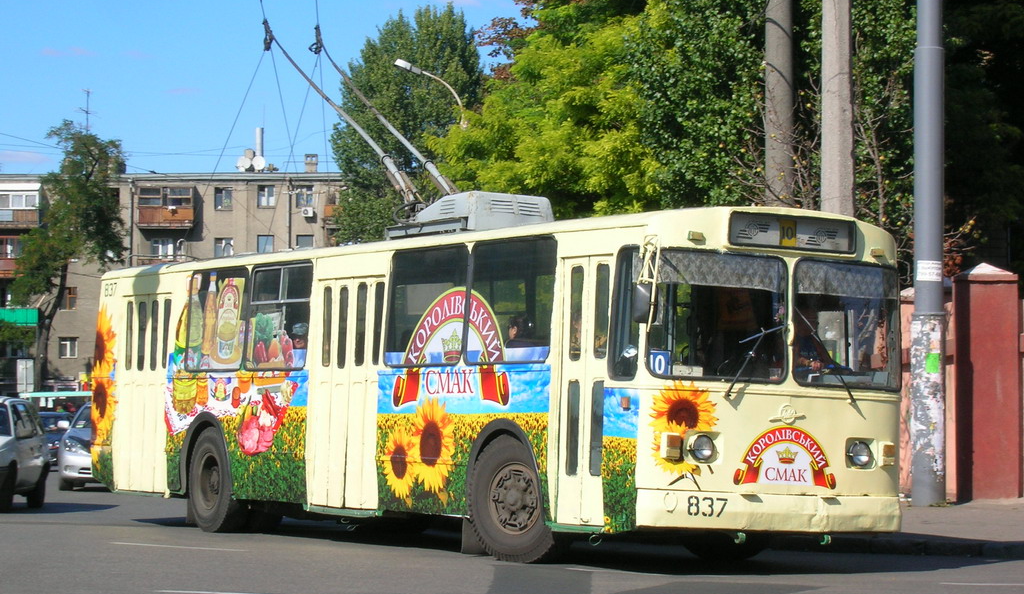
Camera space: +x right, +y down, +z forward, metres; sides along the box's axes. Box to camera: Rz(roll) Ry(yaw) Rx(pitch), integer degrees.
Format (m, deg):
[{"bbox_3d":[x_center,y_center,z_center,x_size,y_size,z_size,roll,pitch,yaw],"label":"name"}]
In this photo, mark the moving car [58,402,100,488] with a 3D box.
[{"bbox_3d":[-6.220,2.340,44.800,1.810,1.460,4.750,0,-2,-4],"label":"moving car"}]

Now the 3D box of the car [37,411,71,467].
[{"bbox_3d":[-11.400,3.490,67.500,1.700,1.400,4.300,1,-3,-30],"label":"car"}]

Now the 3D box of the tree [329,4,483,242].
[{"bbox_3d":[-3.050,-2.200,88.000,5.700,14.100,5.700,0,-2,-2],"label":"tree"}]

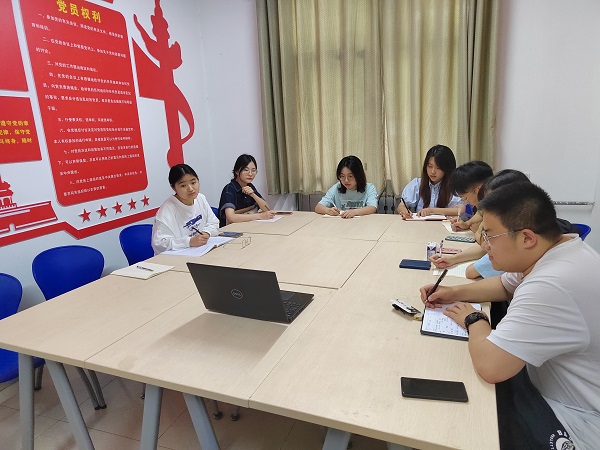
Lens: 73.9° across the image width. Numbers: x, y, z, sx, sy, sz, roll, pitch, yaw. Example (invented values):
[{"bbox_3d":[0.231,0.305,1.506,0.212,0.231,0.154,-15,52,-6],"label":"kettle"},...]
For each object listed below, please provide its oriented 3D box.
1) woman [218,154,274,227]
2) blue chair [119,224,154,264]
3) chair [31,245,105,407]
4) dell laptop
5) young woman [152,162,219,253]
[{"bbox_3d":[-0.494,0.054,3.441,0.680,1.250,0.580,7,16,37],"label":"woman"},{"bbox_3d":[-1.027,0.413,2.943,0.550,0.830,0.490,3,15,26],"label":"blue chair"},{"bbox_3d":[-1.257,0.546,2.422,0.550,0.830,0.490,3,15,26],"label":"chair"},{"bbox_3d":[-0.181,0.225,1.578,0.366,0.230,0.315,3,14,24],"label":"dell laptop"},{"bbox_3d":[-0.780,0.219,2.813,0.680,1.240,0.580,7,16,37],"label":"young woman"}]

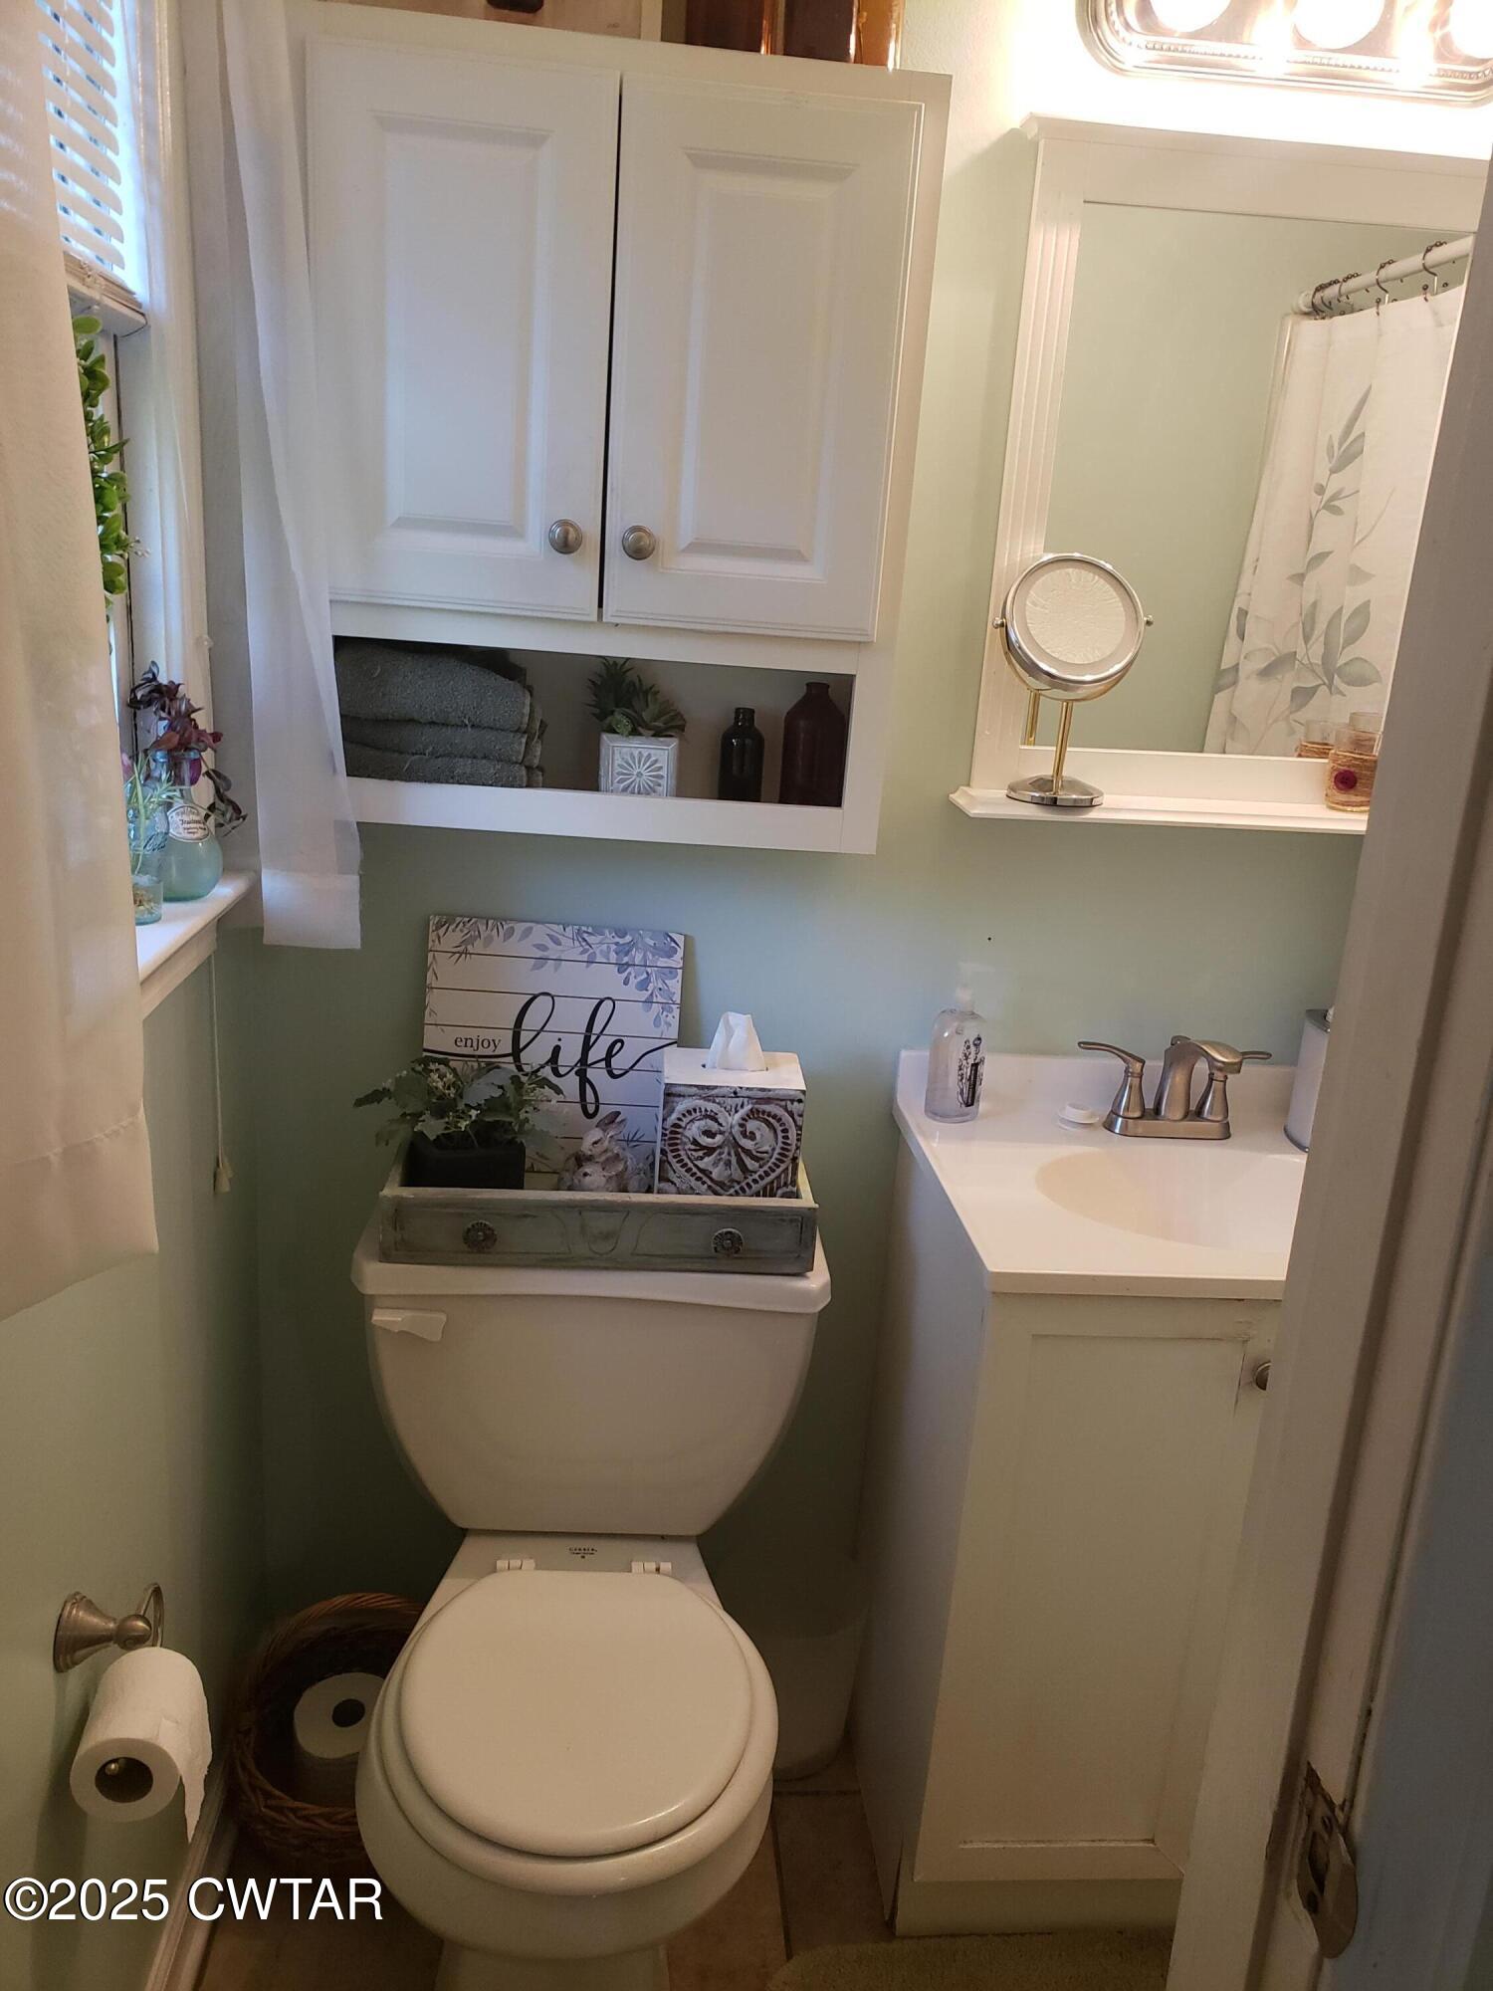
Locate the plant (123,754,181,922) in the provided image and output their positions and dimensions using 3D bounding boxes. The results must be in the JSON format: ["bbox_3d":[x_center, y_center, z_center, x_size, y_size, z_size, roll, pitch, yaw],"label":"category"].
[{"bbox_3d":[-0.524,-0.136,1.298,0.055,0.145,0.055,2,16,-6],"label":"plant"}]

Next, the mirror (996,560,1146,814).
[{"bbox_3d":[0.337,-0.338,1.592,0.163,0.255,0.110,2,18,-5],"label":"mirror"}]

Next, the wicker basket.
[{"bbox_3d":[-0.426,0.854,1.676,0.275,0.190,0.285,2,16,-6],"label":"wicker basket"}]

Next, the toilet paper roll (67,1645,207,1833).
[{"bbox_3d":[-0.455,0.557,1.131,0.085,0.087,0.102,2,16,-6],"label":"toilet paper roll"}]

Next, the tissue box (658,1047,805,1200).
[{"bbox_3d":[-0.023,0.156,1.654,0.147,0.165,0.138,2,18,-5],"label":"tissue box"}]

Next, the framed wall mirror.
[{"bbox_3d":[0.539,-0.509,1.546,0.570,0.690,0.095,2,16,-6],"label":"framed wall mirror"}]

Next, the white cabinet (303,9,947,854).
[{"bbox_3d":[-0.136,-0.500,1.433,0.567,0.682,0.198,2,16,-6],"label":"white cabinet"}]

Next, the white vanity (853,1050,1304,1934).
[{"bbox_3d":[0.478,0.559,1.739,0.610,0.880,0.445,2,18,-5],"label":"white vanity"}]

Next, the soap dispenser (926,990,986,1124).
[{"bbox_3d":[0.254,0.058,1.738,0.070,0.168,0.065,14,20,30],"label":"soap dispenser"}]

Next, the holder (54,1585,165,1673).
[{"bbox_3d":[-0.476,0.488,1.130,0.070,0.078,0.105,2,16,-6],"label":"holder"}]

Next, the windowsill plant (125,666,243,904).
[{"bbox_3d":[-0.510,-0.192,1.367,0.105,0.212,0.105,2,16,-6],"label":"windowsill plant"}]

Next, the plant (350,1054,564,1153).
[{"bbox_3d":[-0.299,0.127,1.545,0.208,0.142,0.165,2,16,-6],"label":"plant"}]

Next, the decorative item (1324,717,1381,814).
[{"bbox_3d":[0.683,-0.255,1.672,0.071,0.092,0.071,2,18,-5],"label":"decorative item"}]

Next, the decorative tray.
[{"bbox_3d":[-0.154,0.210,1.590,0.436,0.078,0.200,2,16,-6],"label":"decorative tray"}]

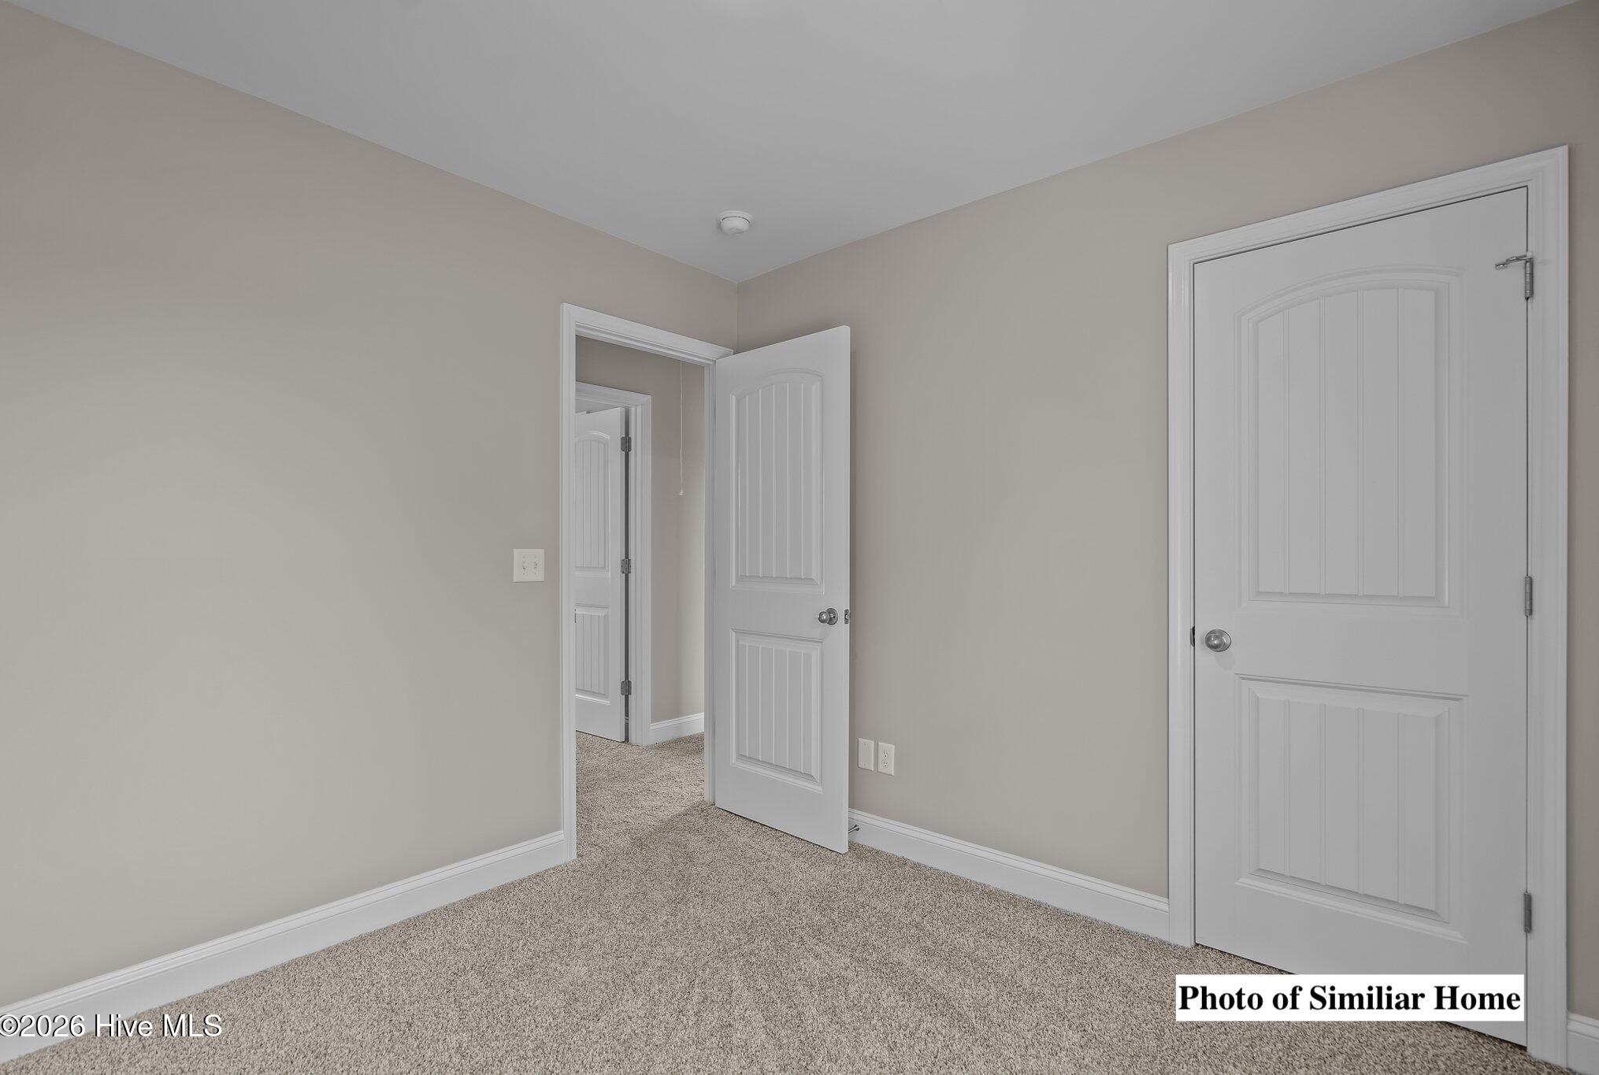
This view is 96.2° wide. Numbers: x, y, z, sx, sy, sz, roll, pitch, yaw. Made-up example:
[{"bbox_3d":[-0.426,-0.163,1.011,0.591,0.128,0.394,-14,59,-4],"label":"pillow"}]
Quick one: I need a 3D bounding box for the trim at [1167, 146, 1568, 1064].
[{"bbox_3d":[1.452,0.165,1.926,0.846,2.132,0.060,0,0,41],"label":"trim"}]

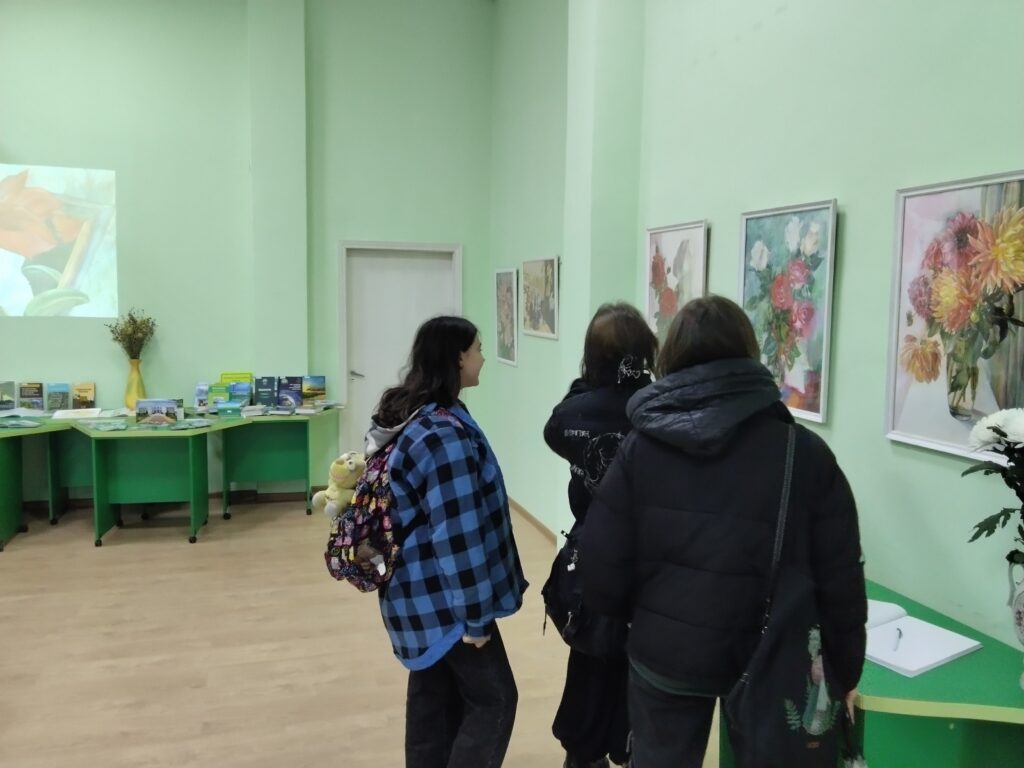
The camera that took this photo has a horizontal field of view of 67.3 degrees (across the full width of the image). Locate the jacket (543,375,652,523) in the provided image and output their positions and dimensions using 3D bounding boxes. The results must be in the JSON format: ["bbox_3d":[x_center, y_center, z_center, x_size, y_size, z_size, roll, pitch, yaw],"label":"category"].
[{"bbox_3d":[0.356,0.172,2.480,0.490,0.540,0.370,3,7,20],"label":"jacket"}]

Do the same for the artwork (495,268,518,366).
[{"bbox_3d":[-0.058,-0.529,6.052,0.040,0.735,0.560,-3,7,-16],"label":"artwork"}]

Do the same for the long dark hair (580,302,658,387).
[{"bbox_3d":[0.348,-0.124,2.470,0.245,0.280,0.240,3,6,18],"label":"long dark hair"}]

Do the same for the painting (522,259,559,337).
[{"bbox_3d":[0.178,-0.587,5.250,0.040,0.520,0.670,-3,7,-16],"label":"painting"}]

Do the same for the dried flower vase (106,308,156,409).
[{"bbox_3d":[-2.830,-0.168,5.720,0.320,0.750,0.320,-1,6,-16],"label":"dried flower vase"}]

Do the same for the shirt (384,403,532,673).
[{"bbox_3d":[-0.176,0.423,2.350,0.370,0.730,0.500,-3,7,-35],"label":"shirt"}]

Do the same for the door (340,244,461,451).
[{"bbox_3d":[-0.924,-0.128,6.459,0.985,2.080,0.100,-1,6,-16],"label":"door"}]

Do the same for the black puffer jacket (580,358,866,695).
[{"bbox_3d":[0.452,0.283,1.650,0.580,0.680,0.370,3,6,18],"label":"black puffer jacket"}]

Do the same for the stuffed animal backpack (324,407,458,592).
[{"bbox_3d":[-0.385,0.338,2.220,0.250,0.480,0.310,-3,7,-35],"label":"stuffed animal backpack"}]

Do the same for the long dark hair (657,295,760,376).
[{"bbox_3d":[0.424,-0.086,1.660,0.220,0.220,0.220,3,6,15],"label":"long dark hair"}]

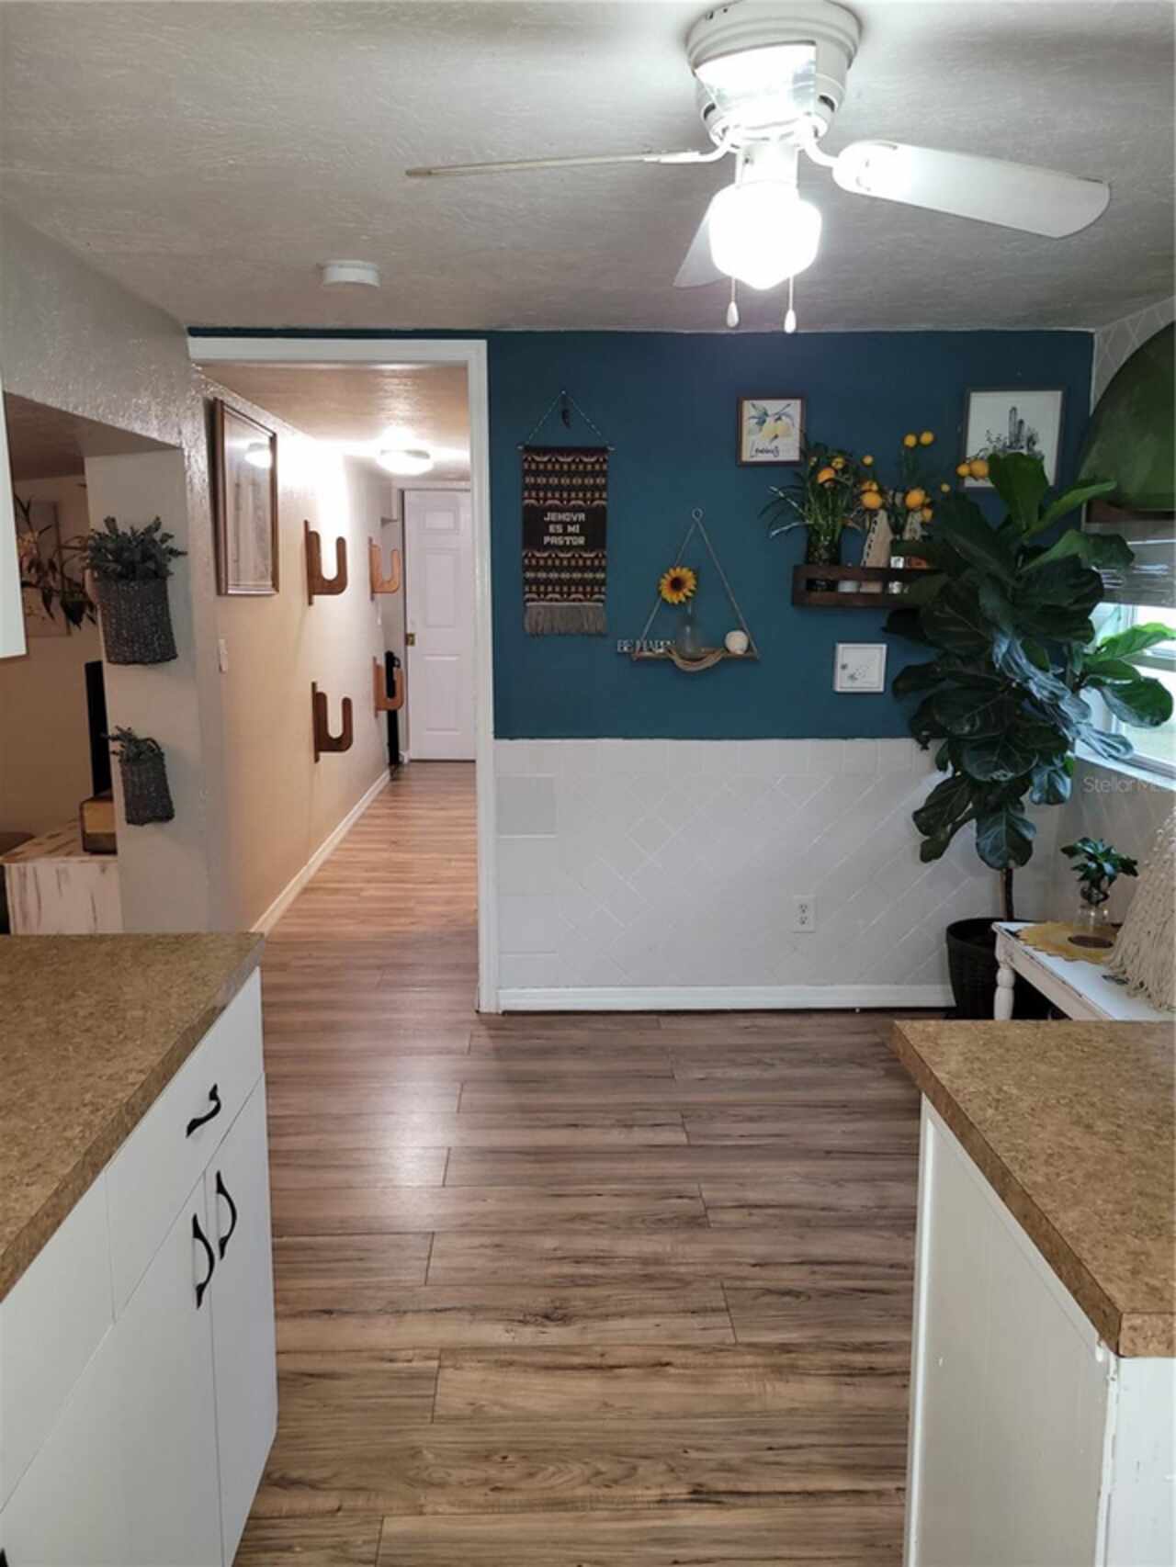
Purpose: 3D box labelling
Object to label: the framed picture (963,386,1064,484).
[{"bbox_3d":[1.329,-1.079,3.671,0.305,0.304,0.020,0,9,-2],"label":"framed picture"}]

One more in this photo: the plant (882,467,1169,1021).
[{"bbox_3d":[1.165,-0.034,3.245,0.715,1.687,0.695,0,9,-1],"label":"plant"}]

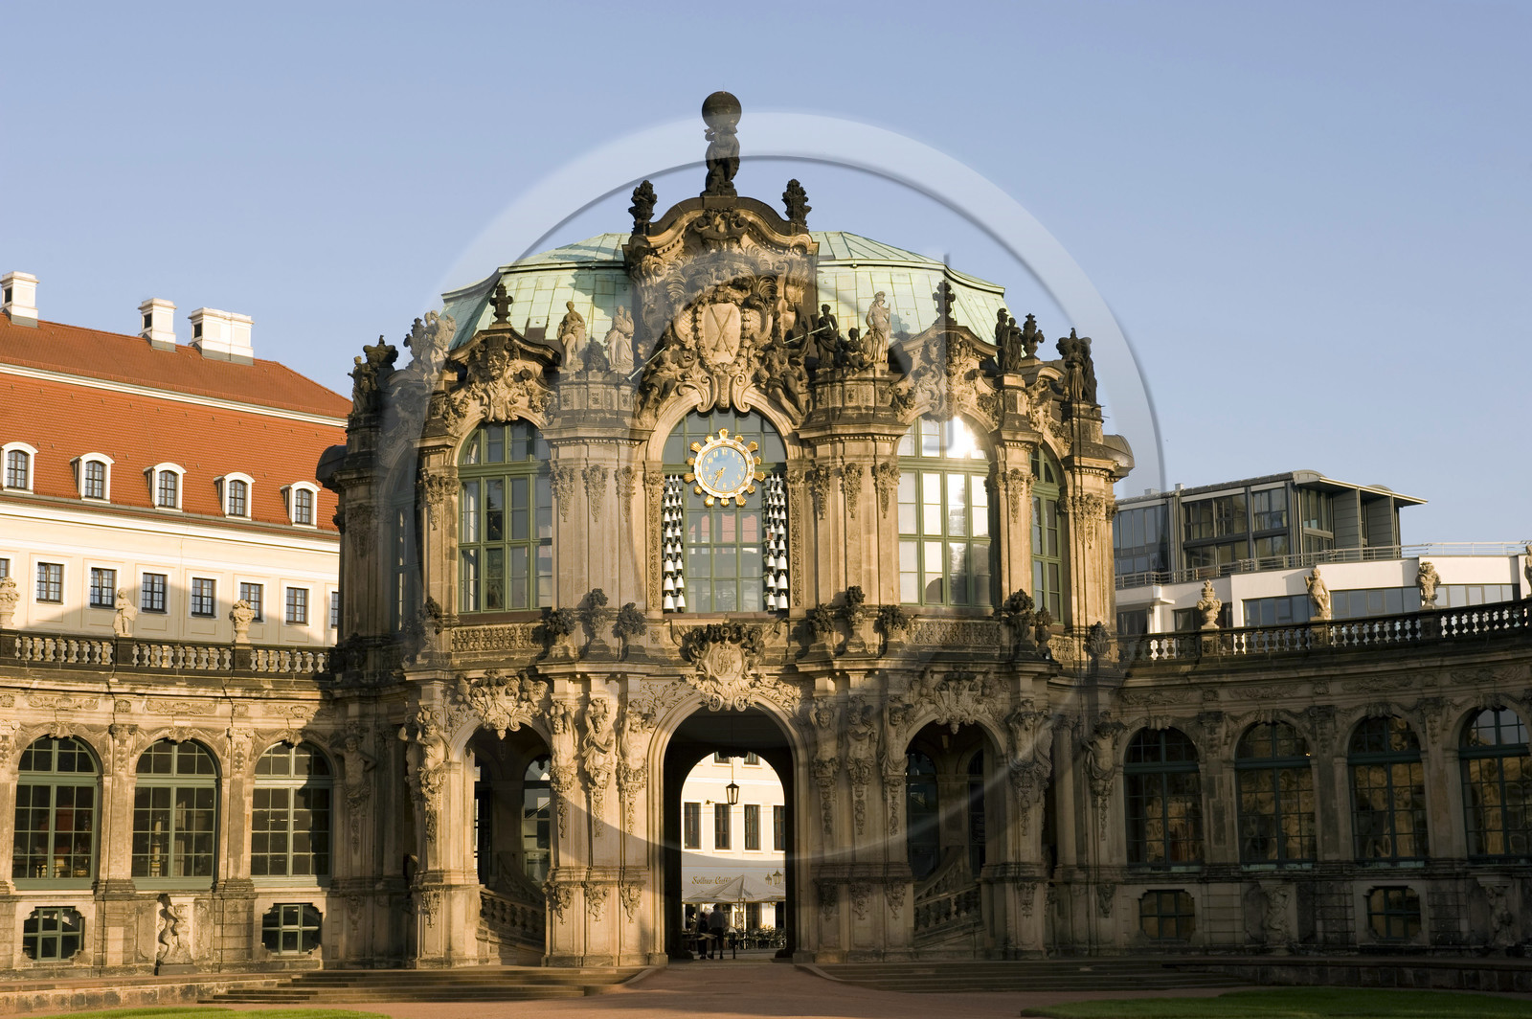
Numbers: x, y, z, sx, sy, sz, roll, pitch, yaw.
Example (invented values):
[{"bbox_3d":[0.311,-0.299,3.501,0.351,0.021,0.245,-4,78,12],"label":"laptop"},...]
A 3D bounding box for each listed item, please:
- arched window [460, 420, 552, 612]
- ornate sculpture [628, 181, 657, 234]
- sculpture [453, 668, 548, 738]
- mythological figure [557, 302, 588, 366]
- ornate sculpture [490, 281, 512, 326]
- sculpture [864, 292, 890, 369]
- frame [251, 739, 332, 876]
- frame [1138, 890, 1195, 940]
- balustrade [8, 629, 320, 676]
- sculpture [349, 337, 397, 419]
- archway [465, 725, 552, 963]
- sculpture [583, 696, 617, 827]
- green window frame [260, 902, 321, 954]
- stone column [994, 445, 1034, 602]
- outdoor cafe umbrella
[{"bbox_3d":[-7.552,0.219,69.458,2.882,5.607,0.350,-3,-10,14],"label":"arched window"},{"bbox_3d":[-3.654,-8.895,70.254,0.794,1.434,0.794,-1,-9,0],"label":"ornate sculpture"},{"bbox_3d":[-7.575,5.545,67.900,2.635,1.842,0.600,-4,-10,15],"label":"sculpture"},{"bbox_3d":[-5.681,-5.135,69.554,0.786,1.730,0.750,-2,-9,5],"label":"mythological figure"},{"bbox_3d":[-7.869,-6.100,70.685,0.700,1.220,0.700,-1,-10,0],"label":"ornate sculpture"},{"bbox_3d":[3.239,-5.225,69.338,0.684,2.105,0.750,0,-9,-3],"label":"sculpture"},{"bbox_3d":[-14.513,9.252,72.901,2.380,4.250,0.300,4,-10,-26],"label":"frame"},{"bbox_3d":[11.553,11.691,68.609,1.628,1.394,0.200,-6,-10,29],"label":"frame"},{"bbox_3d":[-16.786,4.238,67.411,9.900,1.030,0.800,6,-11,-38],"label":"balustrade"},{"bbox_3d":[-12.231,-4.094,74.200,1.250,2.350,1.000,-9,-13,37],"label":"sculpture"},{"bbox_3d":[-7.267,9.455,67.328,2.143,6.571,1.200,-4,-9,16],"label":"archway"},{"bbox_3d":[-4.637,6.974,66.369,0.898,3.534,0.750,-1,-9,0],"label":"sculpture"},{"bbox_3d":[-14.398,12.707,72.232,1.780,1.530,0.300,4,-10,-26],"label":"green window frame"},{"bbox_3d":[7.231,0.423,69.359,0.777,4.511,0.700,4,-10,-28],"label":"stone column"},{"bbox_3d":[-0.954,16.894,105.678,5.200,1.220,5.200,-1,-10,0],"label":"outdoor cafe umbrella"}]

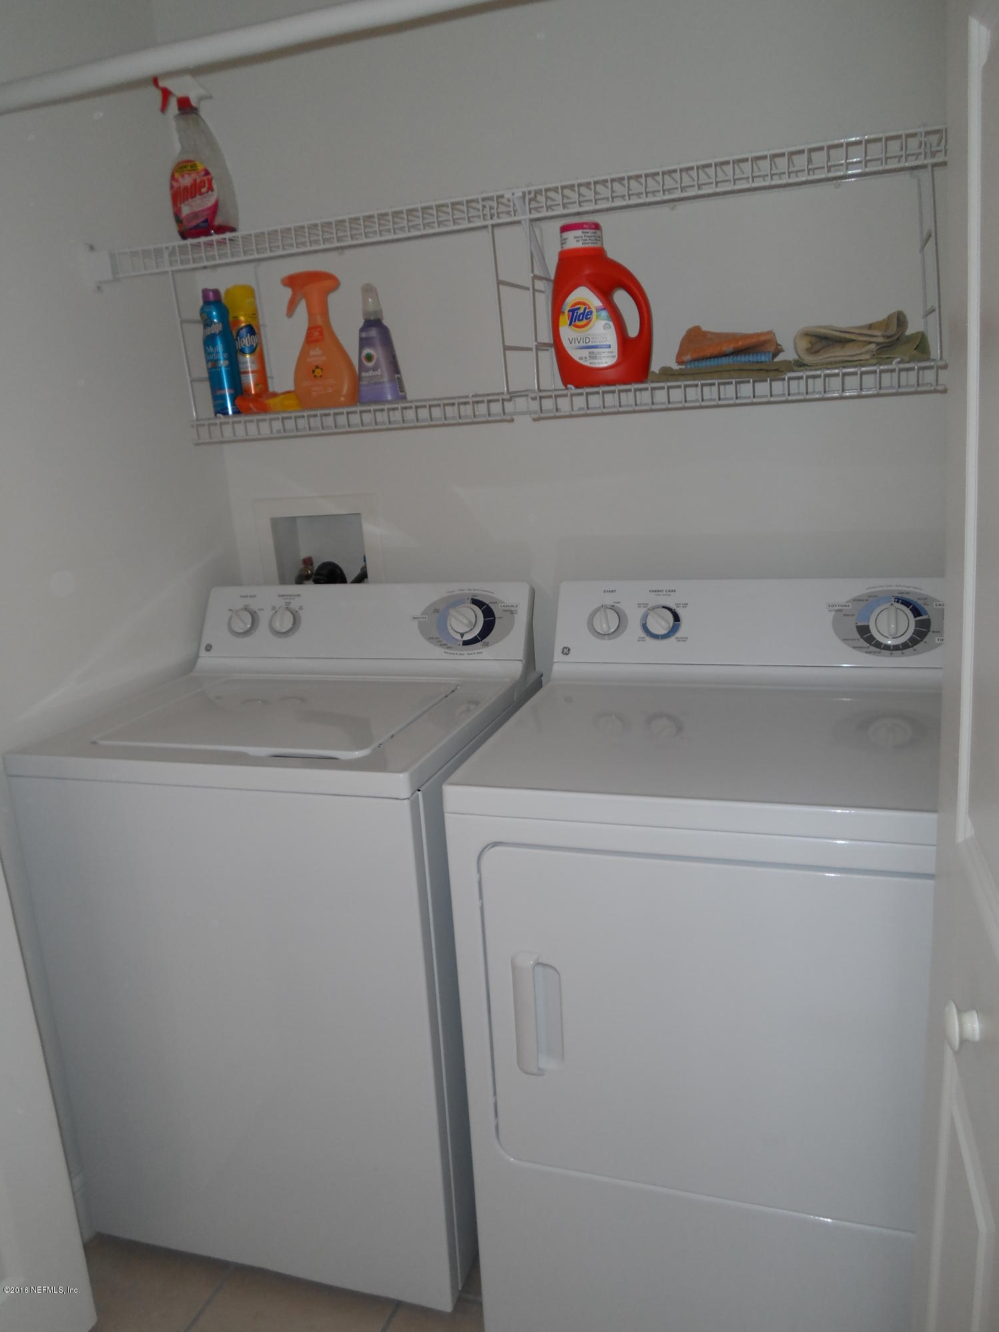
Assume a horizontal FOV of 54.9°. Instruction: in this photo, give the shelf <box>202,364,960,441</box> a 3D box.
[{"bbox_3d":[0.082,-0.460,1.686,1.271,0.045,0.305,1,15,19],"label":"shelf"}]

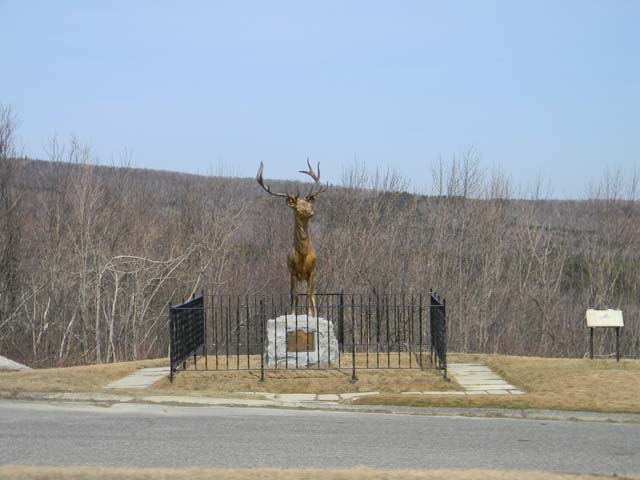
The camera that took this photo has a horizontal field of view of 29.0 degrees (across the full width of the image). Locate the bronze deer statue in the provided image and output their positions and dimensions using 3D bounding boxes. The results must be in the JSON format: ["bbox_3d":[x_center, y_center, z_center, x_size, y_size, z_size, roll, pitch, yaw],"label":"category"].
[{"bbox_3d":[-0.460,-0.040,20.400,1.140,2.570,1.650,-1,0,1],"label":"bronze deer statue"}]

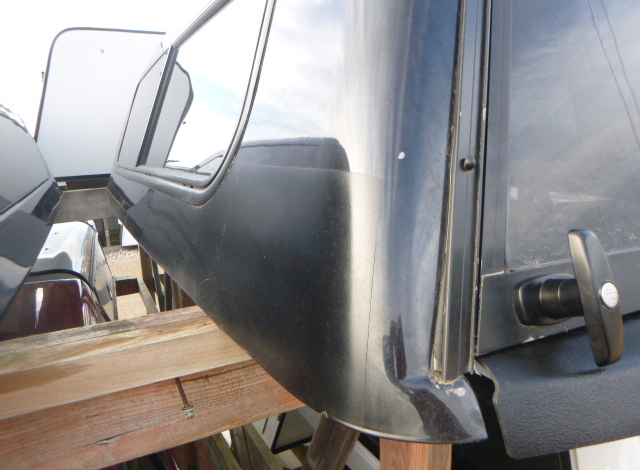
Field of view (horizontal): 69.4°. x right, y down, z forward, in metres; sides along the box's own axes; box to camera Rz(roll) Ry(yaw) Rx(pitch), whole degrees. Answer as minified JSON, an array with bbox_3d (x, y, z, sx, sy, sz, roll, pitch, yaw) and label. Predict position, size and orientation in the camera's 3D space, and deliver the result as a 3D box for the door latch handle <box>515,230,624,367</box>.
[{"bbox_3d":[0.216,0.052,0.387,0.082,0.108,0.058,-5,-8,-26],"label":"door latch handle"}]

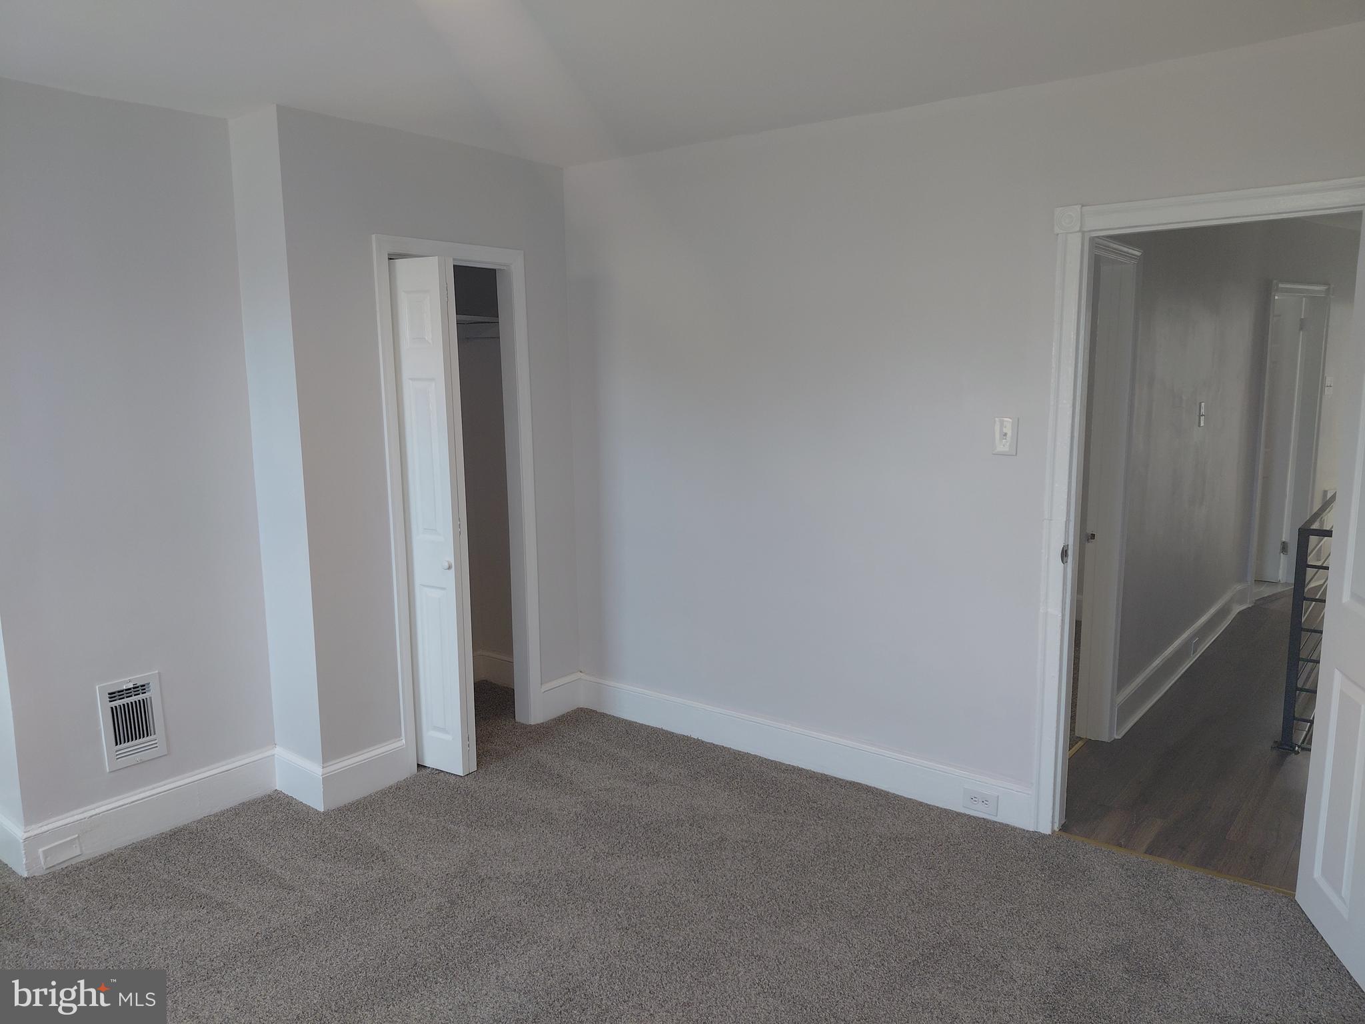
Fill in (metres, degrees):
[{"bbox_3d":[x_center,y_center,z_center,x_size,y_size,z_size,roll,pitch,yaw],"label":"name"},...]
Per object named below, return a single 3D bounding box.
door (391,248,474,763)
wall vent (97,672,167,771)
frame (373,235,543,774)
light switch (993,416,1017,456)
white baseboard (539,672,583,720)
[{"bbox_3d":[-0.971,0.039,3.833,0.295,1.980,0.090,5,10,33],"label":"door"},{"bbox_3d":[-1.869,0.714,3.357,0.020,0.299,0.199,6,11,37],"label":"wall vent"},{"bbox_3d":[-0.927,-0.026,4.051,0.125,2.076,0.746,6,11,37],"label":"frame"},{"bbox_3d":[1.072,-0.251,3.287,0.082,0.124,0.018,6,11,37],"label":"light switch"},{"bbox_3d":[-0.565,0.857,4.558,0.022,0.170,0.262,6,11,37],"label":"white baseboard"}]

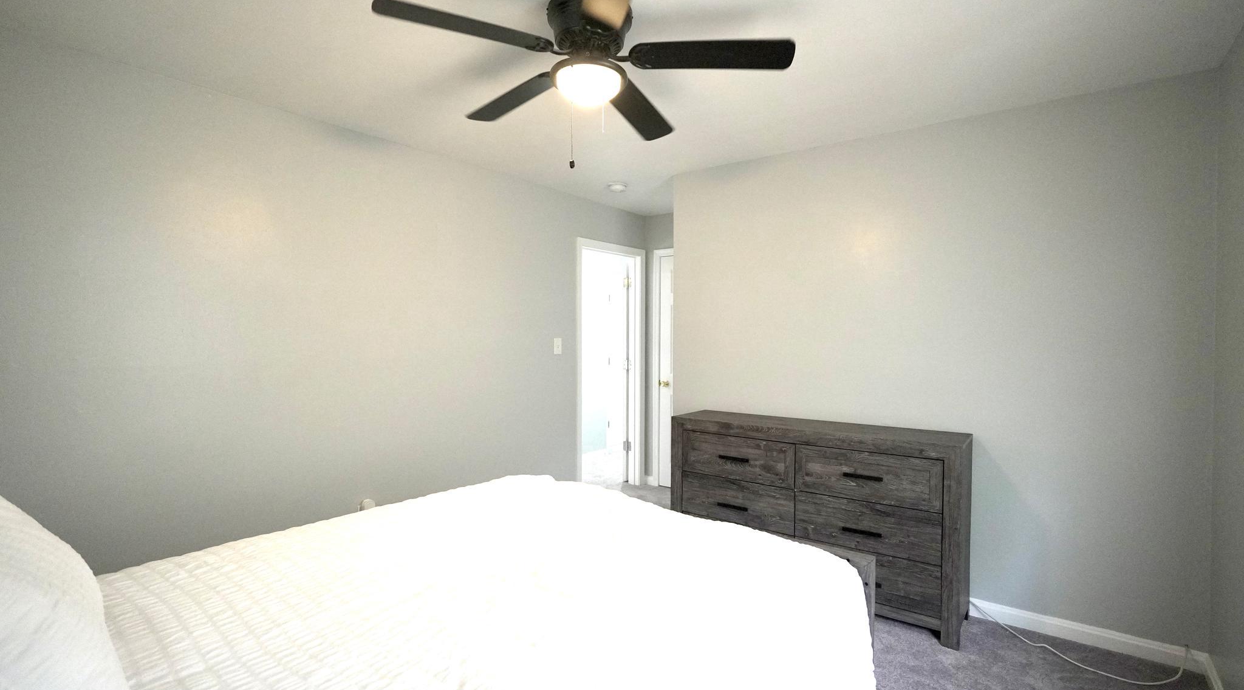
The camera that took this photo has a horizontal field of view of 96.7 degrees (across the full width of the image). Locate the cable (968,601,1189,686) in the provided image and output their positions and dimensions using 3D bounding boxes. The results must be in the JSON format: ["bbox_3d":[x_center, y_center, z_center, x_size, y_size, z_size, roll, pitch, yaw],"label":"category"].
[{"bbox_3d":[1.934,1.272,2.388,0.770,0.100,0.250,1,1,38],"label":"cable"}]

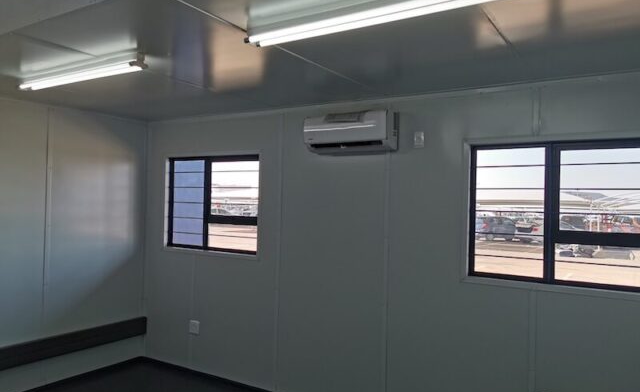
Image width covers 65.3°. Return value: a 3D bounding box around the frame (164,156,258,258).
[{"bbox_3d":[-1.026,0.072,4.770,1.190,0.895,0.060,1,-1,32],"label":"frame"}]

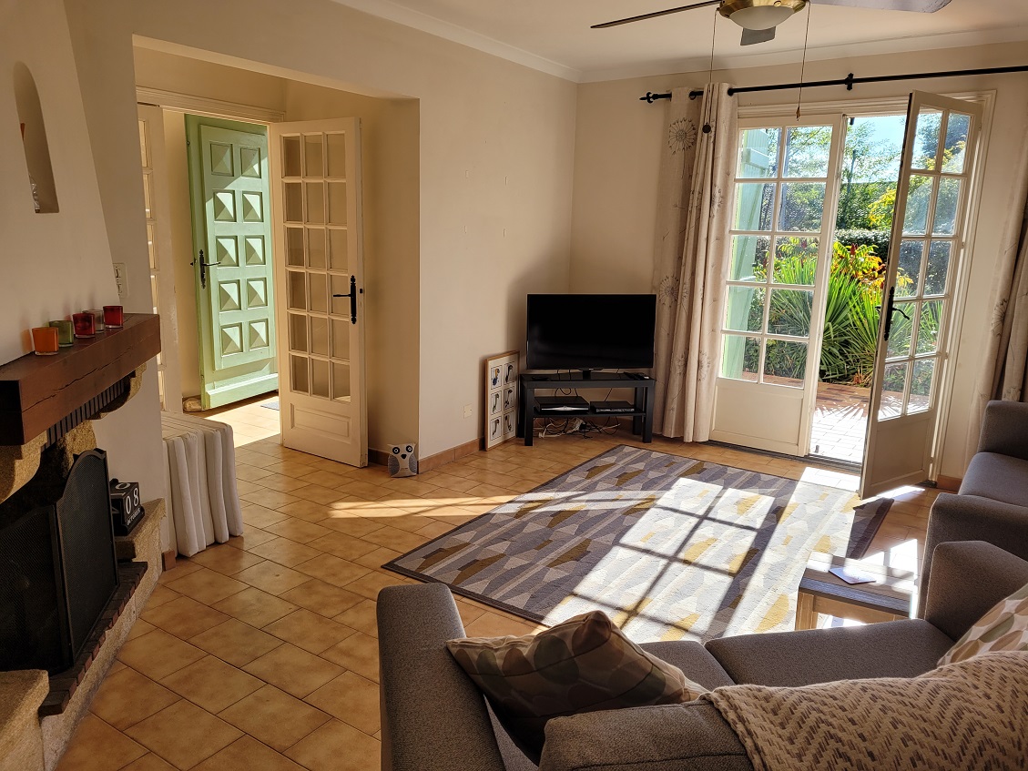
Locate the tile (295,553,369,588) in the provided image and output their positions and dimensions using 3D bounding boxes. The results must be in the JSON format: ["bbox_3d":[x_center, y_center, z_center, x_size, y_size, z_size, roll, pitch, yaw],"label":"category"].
[{"bbox_3d":[-0.782,0.805,3.346,0.297,0.010,0.202,9,14,32],"label":"tile"}]

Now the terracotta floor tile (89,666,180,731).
[{"bbox_3d":[-1.227,0.992,2.447,0.300,0.010,0.200,9,15,32],"label":"terracotta floor tile"}]

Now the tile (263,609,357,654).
[{"bbox_3d":[-0.755,0.911,2.854,0.297,0.010,0.202,9,14,32],"label":"tile"}]

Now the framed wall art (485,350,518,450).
[{"bbox_3d":[-0.077,0.097,5.201,0.020,0.615,0.395,7,14,31],"label":"framed wall art"}]

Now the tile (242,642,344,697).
[{"bbox_3d":[-0.744,0.964,2.609,0.297,0.010,0.202,9,14,32],"label":"tile"}]

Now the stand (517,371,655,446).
[{"bbox_3d":[0.502,0.167,5.417,0.905,0.450,0.258,0,12,-11],"label":"stand"}]

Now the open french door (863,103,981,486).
[{"bbox_3d":[2.287,-0.459,4.364,0.668,2.198,0.050,-6,14,-32],"label":"open french door"}]

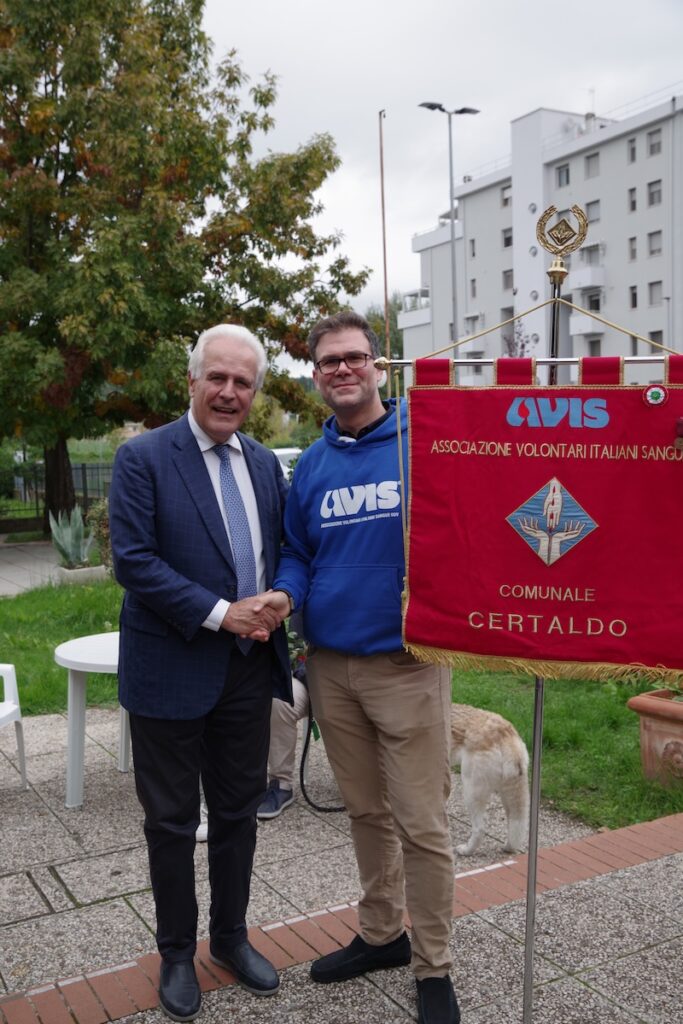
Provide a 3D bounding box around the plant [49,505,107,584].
[{"bbox_3d":[-2.920,0.352,11.038,0.620,0.900,0.550,-4,5,-37],"label":"plant"}]

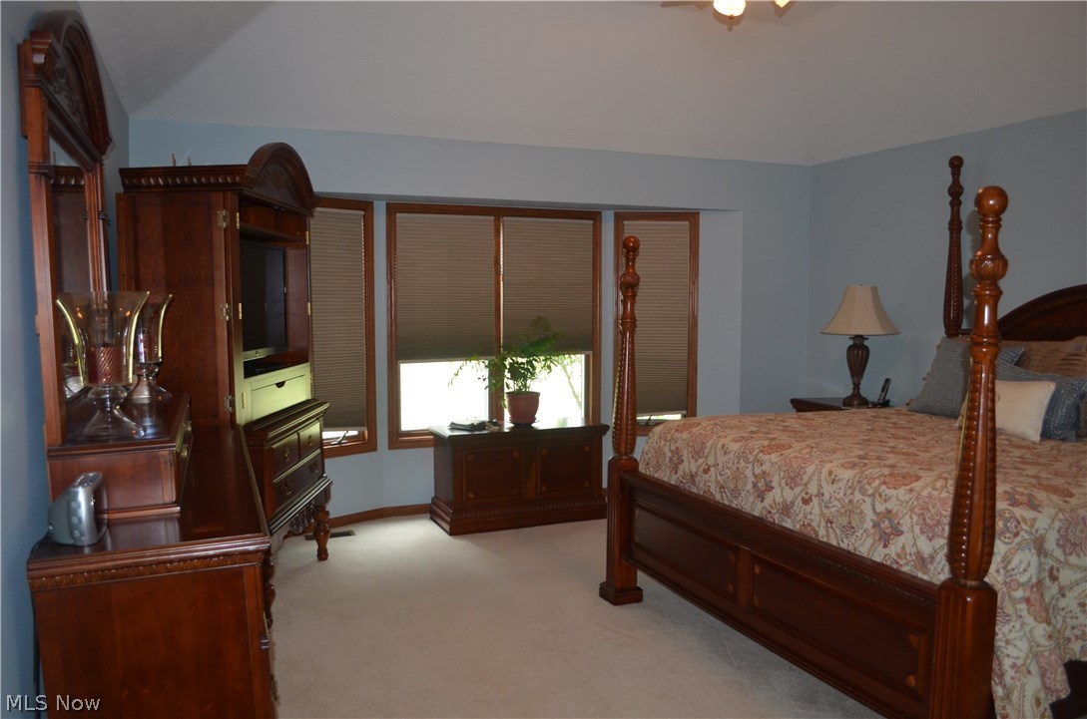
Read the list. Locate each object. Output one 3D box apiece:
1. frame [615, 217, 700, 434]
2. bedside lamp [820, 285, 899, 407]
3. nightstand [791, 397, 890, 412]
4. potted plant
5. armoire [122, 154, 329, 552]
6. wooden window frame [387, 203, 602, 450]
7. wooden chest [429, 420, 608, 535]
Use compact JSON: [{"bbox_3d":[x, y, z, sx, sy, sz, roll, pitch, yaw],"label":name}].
[{"bbox_3d":[0.841,-0.263,6.019,0.626,1.650,0.080,0,5,-4],"label":"frame"},{"bbox_3d":[2.076,-0.091,5.365,0.523,0.795,0.523,-2,5,-22],"label":"bedside lamp"},{"bbox_3d":[2.108,0.676,5.467,0.495,0.754,0.735,-2,5,-22],"label":"nightstand"},{"bbox_3d":[-0.219,0.075,5.418,0.750,0.726,0.600,-2,5,-22],"label":"potted plant"},{"bbox_3d":[-1.524,0.054,4.081,0.620,2.233,1.012,0,5,1],"label":"armoire"},{"bbox_3d":[-0.311,-0.239,5.712,1.587,1.650,0.080,-2,5,-22],"label":"wooden window frame"},{"bbox_3d":[-0.156,0.751,5.400,1.103,0.625,0.412,-2,5,-23],"label":"wooden chest"}]

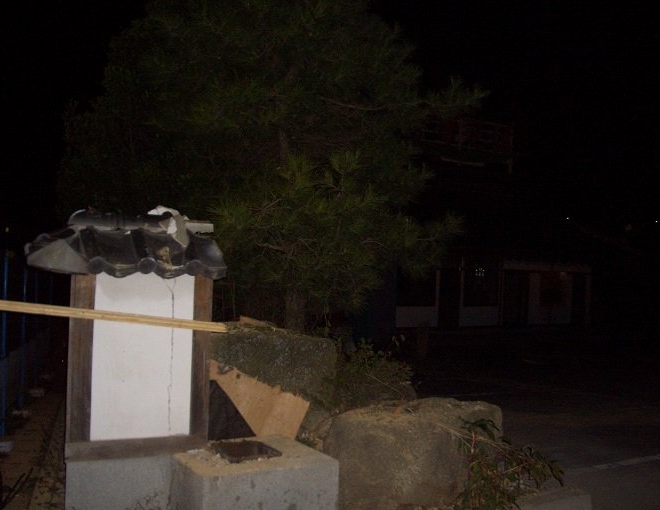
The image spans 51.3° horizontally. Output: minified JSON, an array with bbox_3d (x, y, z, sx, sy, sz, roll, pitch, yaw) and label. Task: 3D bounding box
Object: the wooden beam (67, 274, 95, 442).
[{"bbox_3d":[-1.388,0.551,3.836,0.118,0.934,0.112,2,-2,-24],"label":"wooden beam"}]

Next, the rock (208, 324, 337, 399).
[{"bbox_3d":[-0.477,0.859,5.250,1.050,0.640,0.650,1,-2,0],"label":"rock"}]

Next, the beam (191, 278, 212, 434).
[{"bbox_3d":[-0.778,0.586,4.108,0.112,0.945,0.112,2,-2,-24],"label":"beam"}]

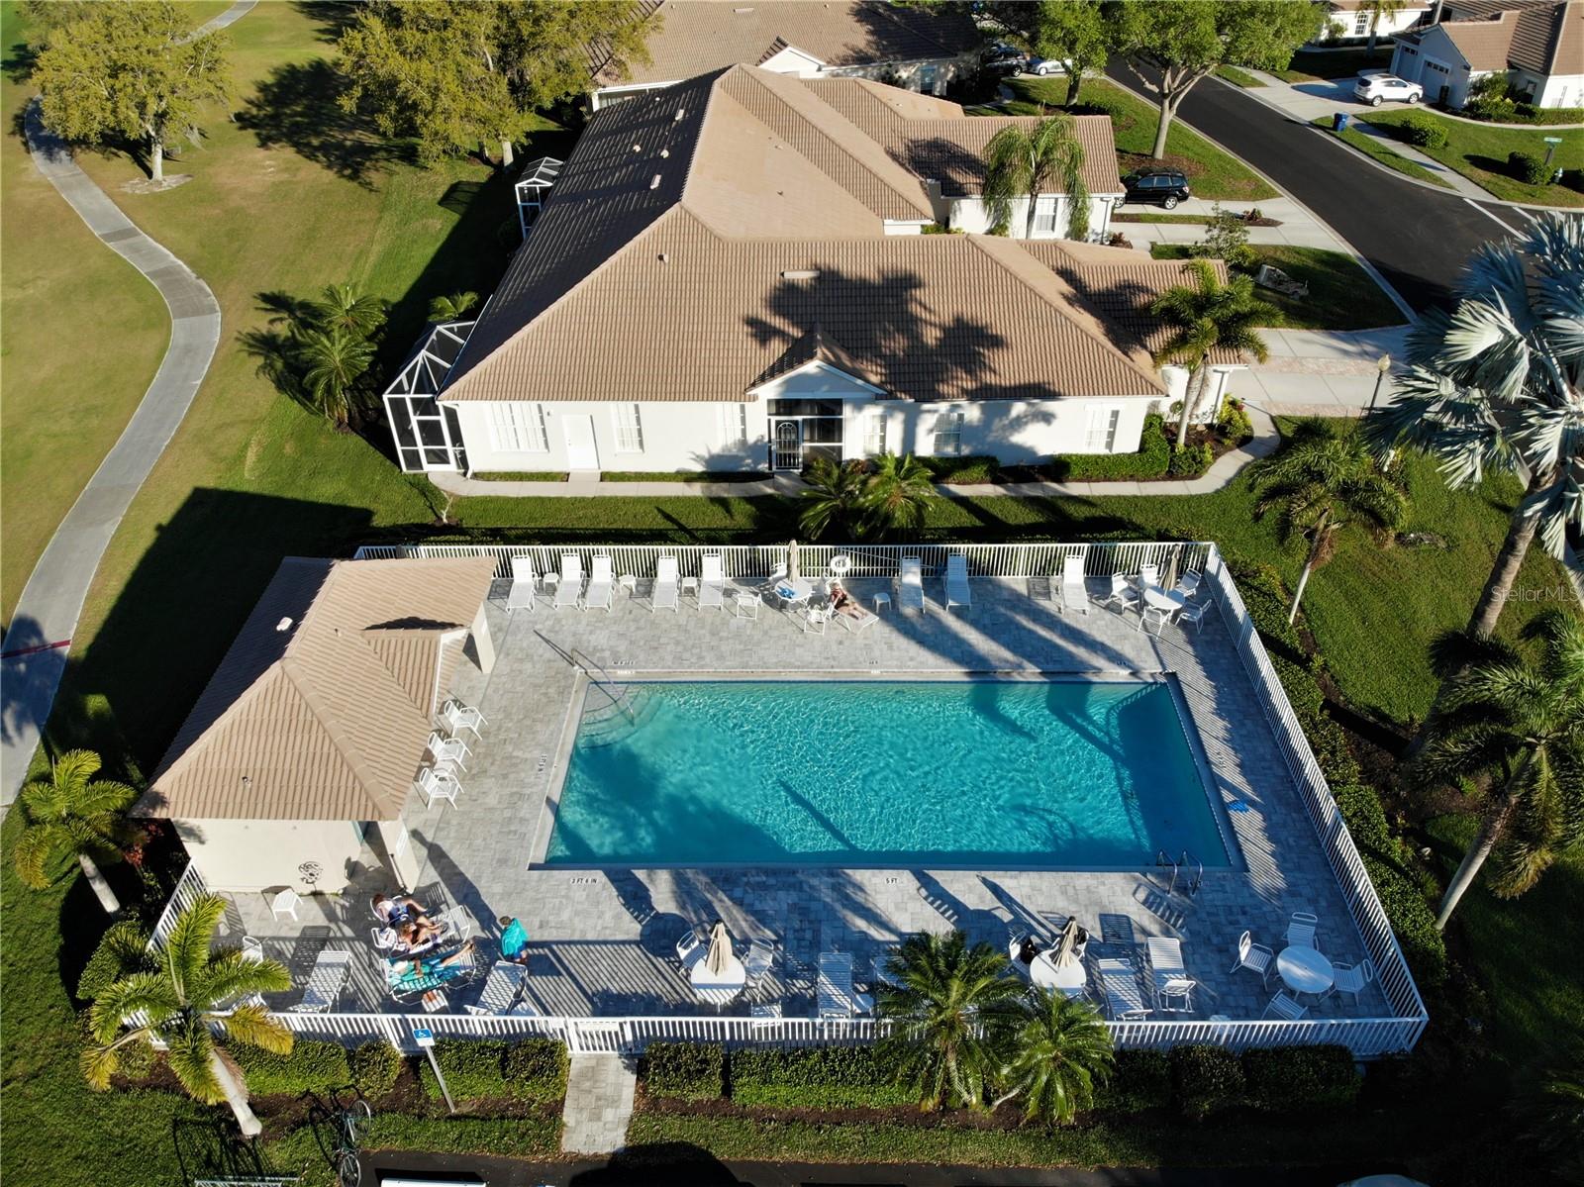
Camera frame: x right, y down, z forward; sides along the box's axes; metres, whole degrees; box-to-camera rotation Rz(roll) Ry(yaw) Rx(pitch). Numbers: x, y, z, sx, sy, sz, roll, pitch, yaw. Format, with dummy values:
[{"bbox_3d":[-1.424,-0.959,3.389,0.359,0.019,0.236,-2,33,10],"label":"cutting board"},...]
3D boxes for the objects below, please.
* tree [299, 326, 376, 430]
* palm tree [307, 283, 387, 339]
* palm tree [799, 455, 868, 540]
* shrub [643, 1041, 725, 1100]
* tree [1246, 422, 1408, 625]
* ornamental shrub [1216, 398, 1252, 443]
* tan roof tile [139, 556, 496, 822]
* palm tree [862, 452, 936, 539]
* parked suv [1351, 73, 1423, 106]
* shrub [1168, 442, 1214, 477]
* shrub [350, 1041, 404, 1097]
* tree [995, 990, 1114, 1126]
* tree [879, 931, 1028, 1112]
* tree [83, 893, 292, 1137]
[{"bbox_3d":[-15.974,-7.427,38.920,2.900,3.700,2.900,0,39,2],"label":"tree"},{"bbox_3d":[-16.485,-9.592,41.412,2.900,3.800,2.900,0,39,1],"label":"palm tree"},{"bbox_3d":[1.332,-2.357,32.405,2.300,3.400,2.400,0,39,2],"label":"palm tree"},{"bbox_3d":[-1.995,8.990,20.582,1.480,0.950,0.800,0,39,2],"label":"shrub"},{"bbox_3d":[13.753,-1.381,29.001,3.800,5.700,3.800,0,39,2],"label":"tree"},{"bbox_3d":[15.717,-6.170,38.950,1.200,1.100,1.100,0,39,1],"label":"ornamental shrub"},{"bbox_3d":[-10.668,1.072,25.187,5.550,2.200,8.800,0,39,2],"label":"tan roof tile"},{"bbox_3d":[3.167,-2.915,33.684,2.400,3.000,2.400,0,39,1],"label":"palm tree"},{"bbox_3d":[38.796,-32.673,71.019,4.500,1.670,1.850,-6,39,-6],"label":"parked suv"},{"bbox_3d":[13.507,-4.524,37.157,1.400,0.850,1.000,0,39,1],"label":"shrub"},{"bbox_3d":[-7.727,8.952,20.588,0.820,0.850,0.780,0,39,1],"label":"shrub"},{"bbox_3d":[4.561,8.443,19.413,2.100,2.500,2.100,0,39,1],"label":"tree"},{"bbox_3d":[2.720,7.951,19.350,2.500,3.900,2.500,0,39,2],"label":"tree"},{"bbox_3d":[-10.109,8.039,18.953,3.500,4.800,3.400,0,39,1],"label":"tree"}]

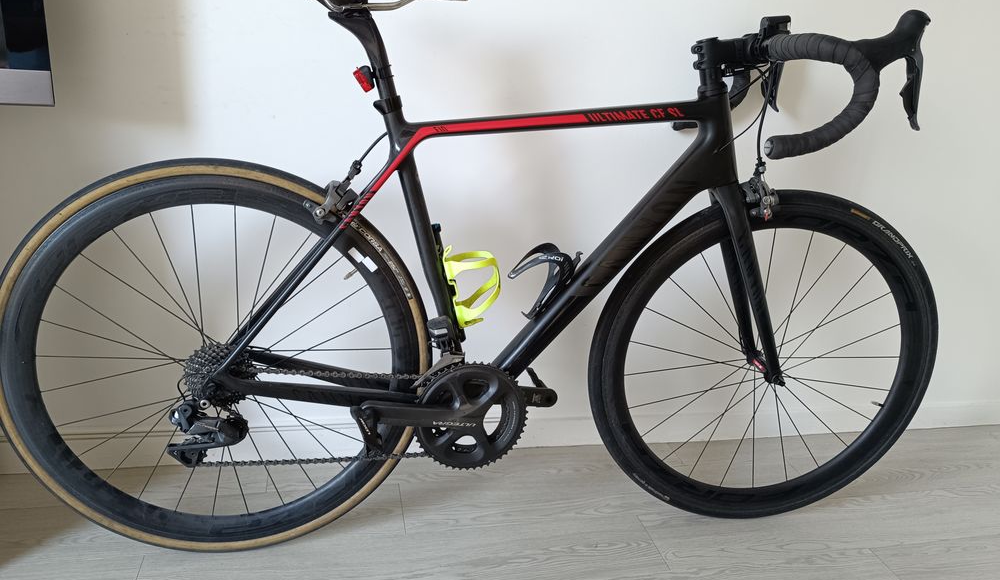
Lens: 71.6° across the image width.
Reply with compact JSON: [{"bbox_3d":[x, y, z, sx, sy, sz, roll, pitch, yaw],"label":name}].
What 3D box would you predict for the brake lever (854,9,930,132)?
[{"bbox_3d":[0.531,-0.299,0.941,0.129,0.158,0.054,4,17,-6],"label":"brake lever"}]

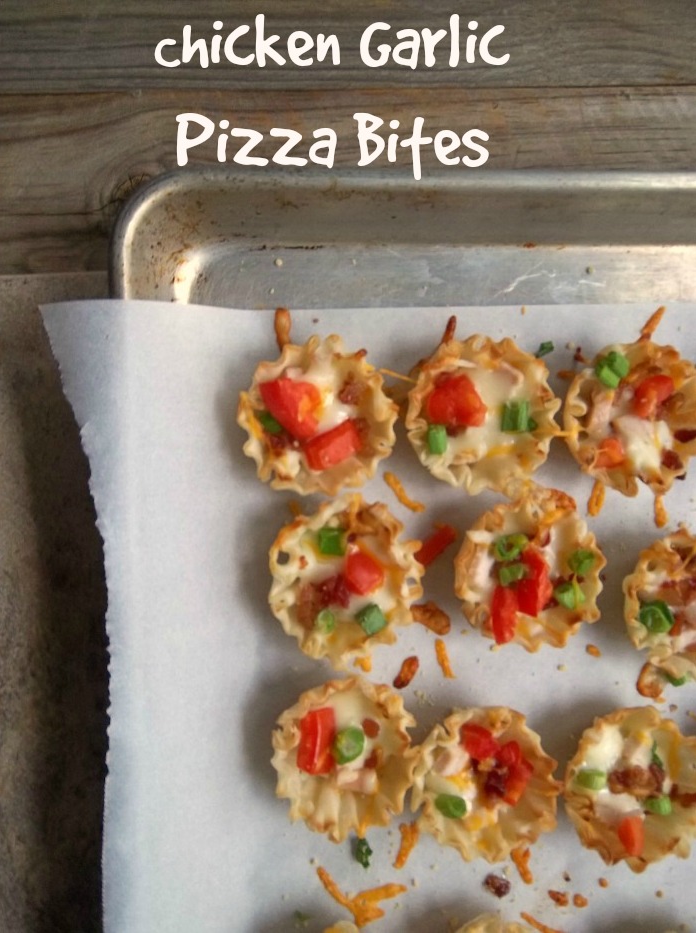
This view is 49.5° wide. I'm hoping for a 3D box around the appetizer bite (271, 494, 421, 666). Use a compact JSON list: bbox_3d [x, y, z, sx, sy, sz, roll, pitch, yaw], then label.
[{"bbox_3d":[0.000,0.035,0.238,0.047,0.024,0.053,0,92,0],"label":"appetizer bite"}]

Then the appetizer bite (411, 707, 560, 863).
[{"bbox_3d":[0.042,0.096,0.241,0.045,0.024,0.048,0,92,0],"label":"appetizer bite"}]

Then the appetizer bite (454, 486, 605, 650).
[{"bbox_3d":[0.054,0.031,0.238,0.045,0.024,0.048,0,92,0],"label":"appetizer bite"}]

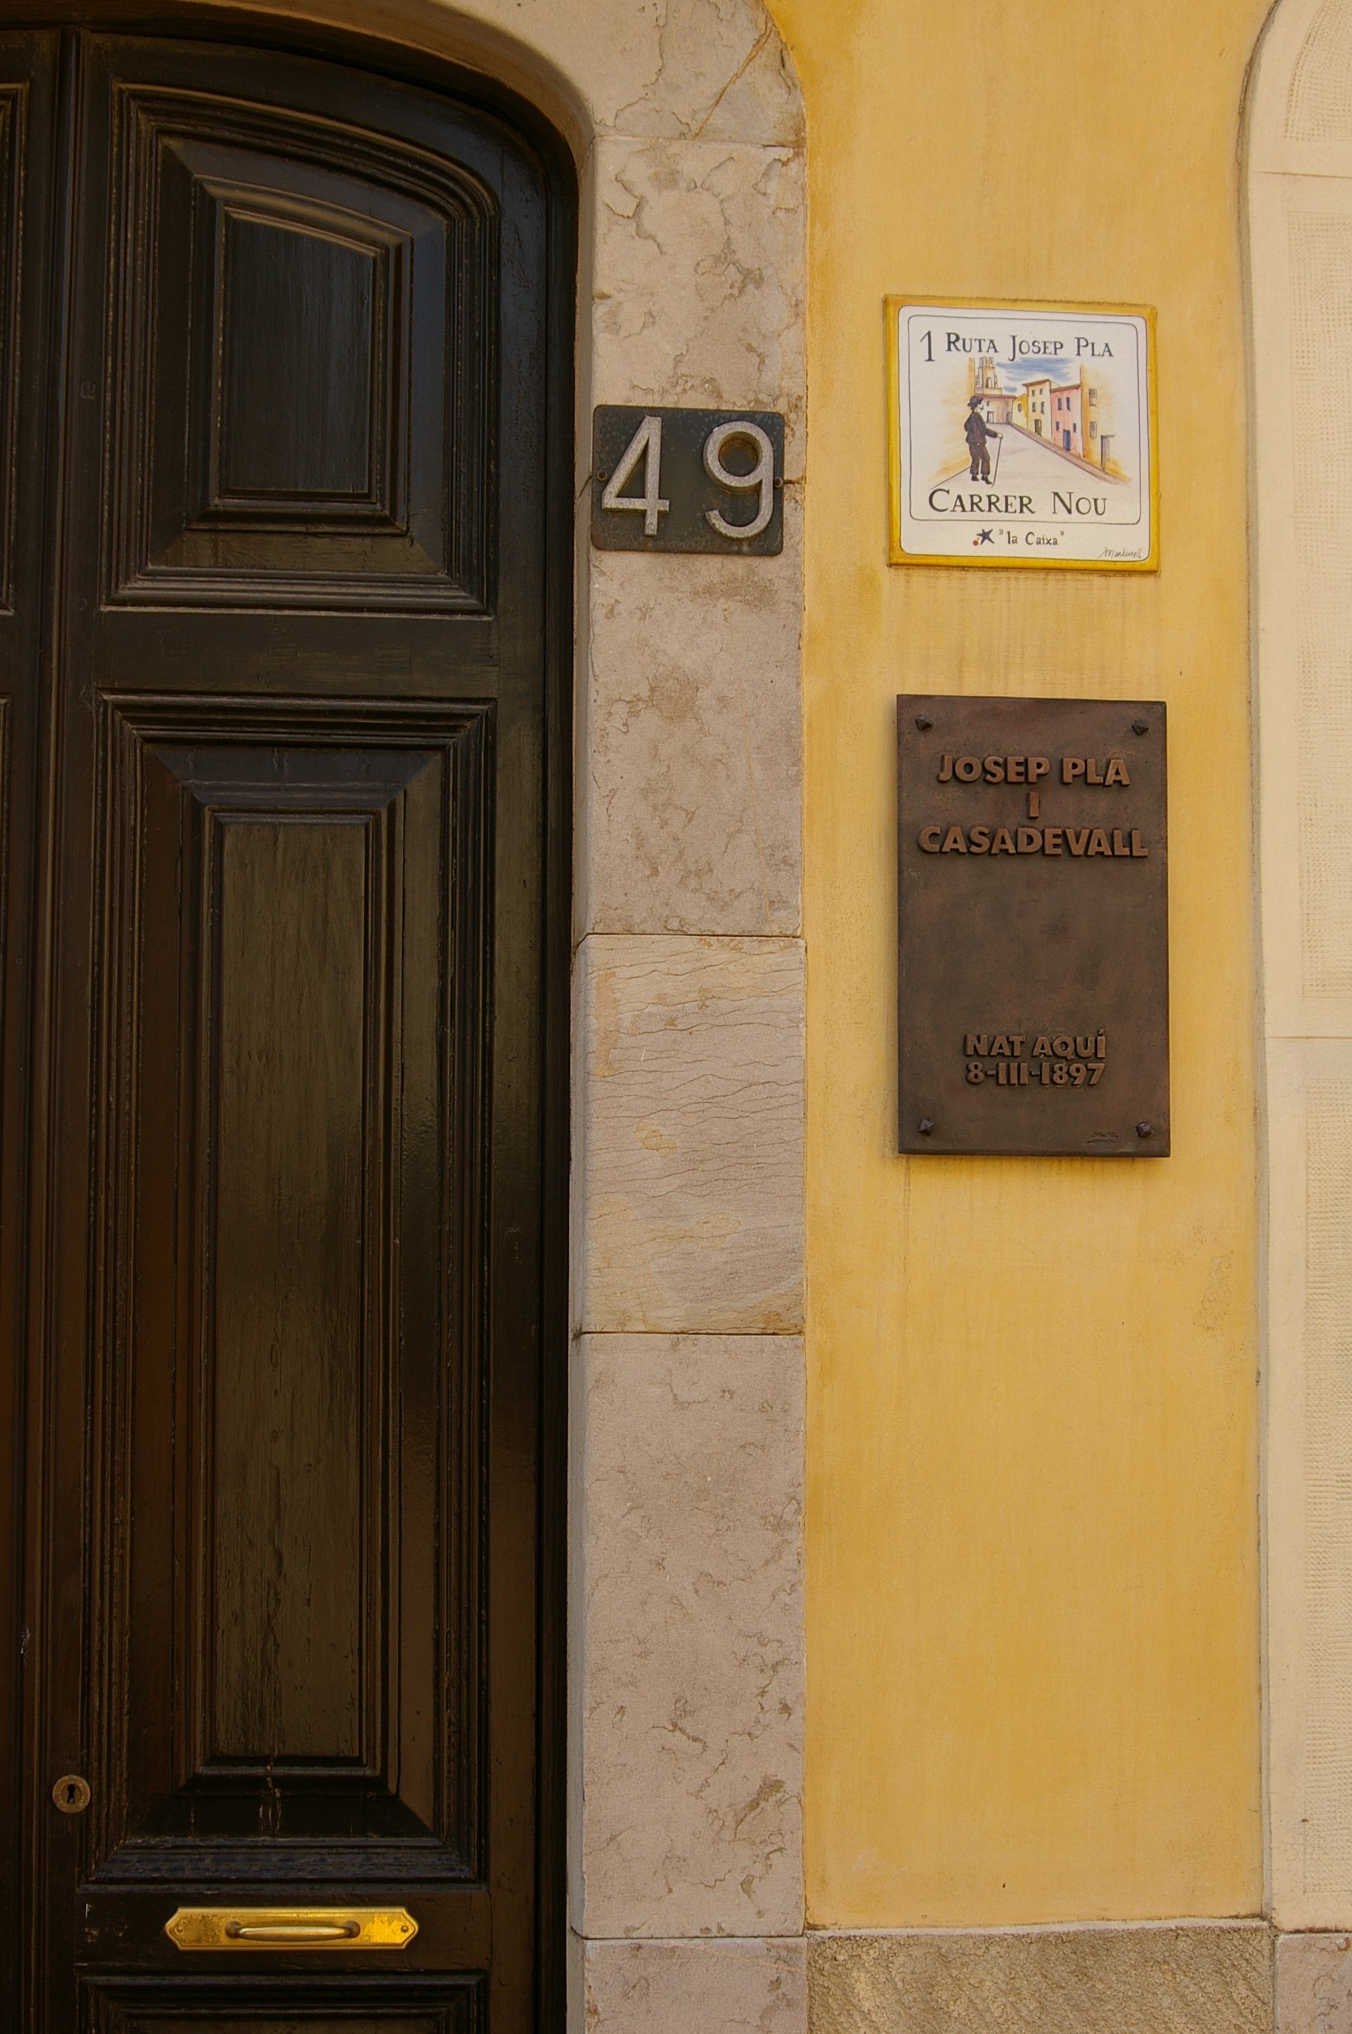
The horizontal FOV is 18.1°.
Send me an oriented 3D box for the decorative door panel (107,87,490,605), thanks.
[{"bbox_3d":[-0.413,-0.741,4.698,0.428,0.597,0.040,1,-7,-6],"label":"decorative door panel"}]

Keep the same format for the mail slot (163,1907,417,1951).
[{"bbox_3d":[-0.406,0.969,4.487,0.269,0.046,0.030,1,-7,-6],"label":"mail slot"}]

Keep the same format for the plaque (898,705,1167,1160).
[{"bbox_3d":[0.381,-0.097,4.516,0.293,0.491,0.025,1,-7,-6],"label":"plaque"}]

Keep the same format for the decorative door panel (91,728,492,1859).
[{"bbox_3d":[-0.416,0.285,4.579,0.433,1.287,0.040,1,-7,-6],"label":"decorative door panel"}]

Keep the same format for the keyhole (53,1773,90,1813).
[{"bbox_3d":[-0.640,0.824,4.489,0.040,0.040,0.013,1,-7,-6],"label":"keyhole"}]

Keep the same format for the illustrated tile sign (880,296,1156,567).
[{"bbox_3d":[0.375,-0.629,4.579,0.296,0.296,0.020,1,-7,-6],"label":"illustrated tile sign"}]

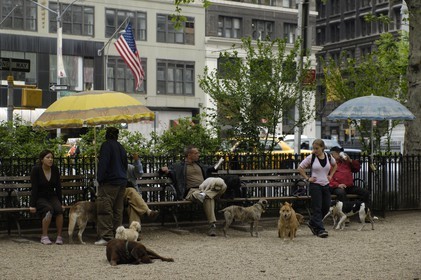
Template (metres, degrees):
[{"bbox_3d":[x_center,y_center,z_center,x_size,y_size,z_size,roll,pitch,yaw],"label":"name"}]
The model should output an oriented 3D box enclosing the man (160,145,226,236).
[{"bbox_3d":[-0.270,0.800,16.900,0.920,1.400,0.880,0,0,-25],"label":"man"}]

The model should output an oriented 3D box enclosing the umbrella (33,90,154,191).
[{"bbox_3d":[-1.867,0.097,17.000,1.930,1.760,1.930,-2,1,0],"label":"umbrella"}]

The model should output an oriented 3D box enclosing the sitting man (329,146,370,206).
[{"bbox_3d":[2.570,0.840,19.500,0.680,1.360,0.800,0,0,-30],"label":"sitting man"}]

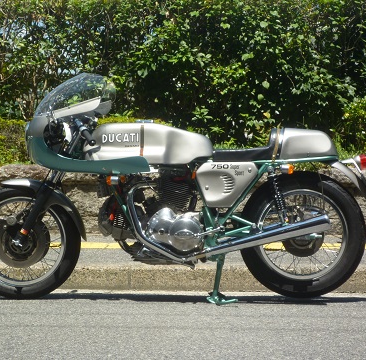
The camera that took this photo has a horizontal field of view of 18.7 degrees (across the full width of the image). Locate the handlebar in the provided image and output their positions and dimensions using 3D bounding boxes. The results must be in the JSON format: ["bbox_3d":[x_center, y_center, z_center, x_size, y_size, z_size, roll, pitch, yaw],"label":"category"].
[{"bbox_3d":[-0.510,-0.247,5.759,0.130,0.145,0.230,0,2,5],"label":"handlebar"}]

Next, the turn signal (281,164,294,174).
[{"bbox_3d":[0.540,-0.053,5.703,0.067,0.053,0.065,0,2,5],"label":"turn signal"}]

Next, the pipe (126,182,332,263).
[{"bbox_3d":[0.235,0.223,5.760,1.059,0.399,0.190,0,2,5],"label":"pipe"}]

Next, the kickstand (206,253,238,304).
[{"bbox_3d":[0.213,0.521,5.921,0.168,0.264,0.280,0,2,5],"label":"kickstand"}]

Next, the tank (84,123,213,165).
[{"bbox_3d":[-0.181,-0.196,5.954,0.682,0.217,0.310,0,2,5],"label":"tank"}]

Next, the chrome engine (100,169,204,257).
[{"bbox_3d":[-0.160,0.164,5.962,0.561,0.475,0.380,0,2,5],"label":"chrome engine"}]

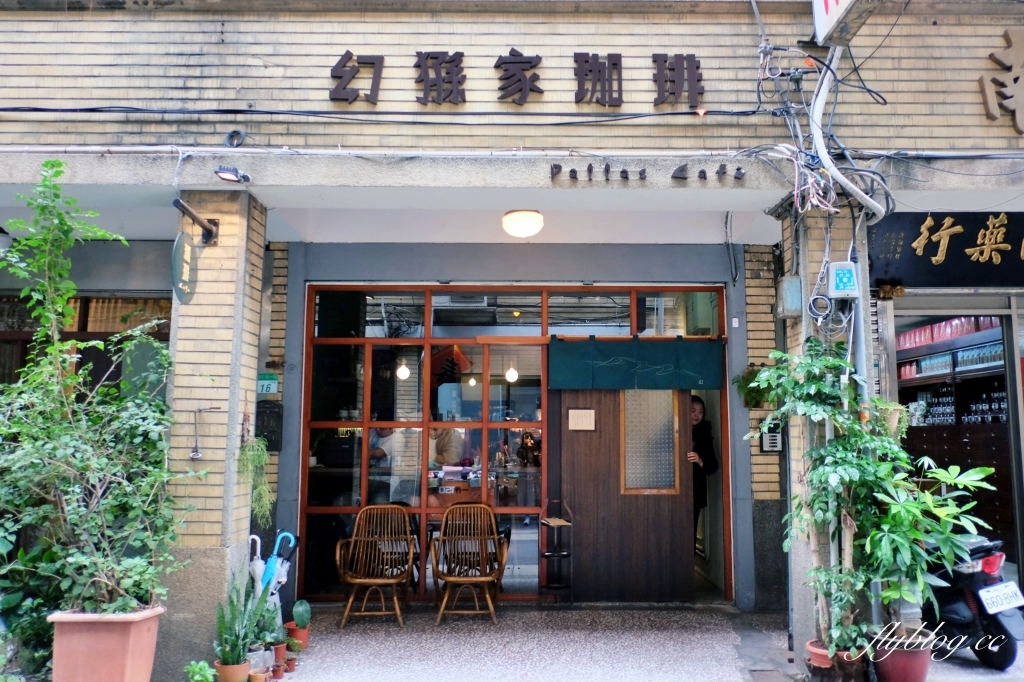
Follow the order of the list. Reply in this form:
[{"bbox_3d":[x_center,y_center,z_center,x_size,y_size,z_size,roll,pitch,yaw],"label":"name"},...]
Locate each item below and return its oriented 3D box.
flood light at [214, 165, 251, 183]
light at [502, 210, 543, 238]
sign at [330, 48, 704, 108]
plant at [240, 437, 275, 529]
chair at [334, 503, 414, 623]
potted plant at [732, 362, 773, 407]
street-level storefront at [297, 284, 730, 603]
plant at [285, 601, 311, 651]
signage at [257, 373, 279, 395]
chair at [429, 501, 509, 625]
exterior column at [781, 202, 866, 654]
[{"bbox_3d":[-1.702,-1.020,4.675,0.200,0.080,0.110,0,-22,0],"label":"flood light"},{"bbox_3d":[0.079,-0.883,5.794,0.300,0.190,0.300,0,-7,0],"label":"light"},{"bbox_3d":[0.030,-1.665,4.880,2.373,0.381,0.060,0,-7,0],"label":"sign"},{"bbox_3d":[-1.627,0.901,4.891,0.180,0.570,0.220,0,-7,0],"label":"plant"},{"bbox_3d":[-1.005,1.689,5.838,0.580,0.810,0.560,0,-7,0],"label":"chair"},{"bbox_3d":[1.920,0.355,6.129,0.300,0.360,0.220,0,-7,0],"label":"potted plant"},{"bbox_3d":[0.035,0.787,6.281,3.501,2.560,0.100,0,-7,0],"label":"street-level storefront"},{"bbox_3d":[-1.397,1.860,5.078,0.170,0.290,0.170,0,-7,0],"label":"plant"},{"bbox_3d":[-1.970,0.345,6.194,0.175,0.160,0.020,0,-7,0],"label":"signage"},{"bbox_3d":[-0.321,1.701,5.920,0.580,0.810,0.560,0,-7,0],"label":"chair"},{"bbox_3d":[2.050,0.514,4.943,0.415,2.915,0.360,0,-7,0],"label":"exterior column"}]

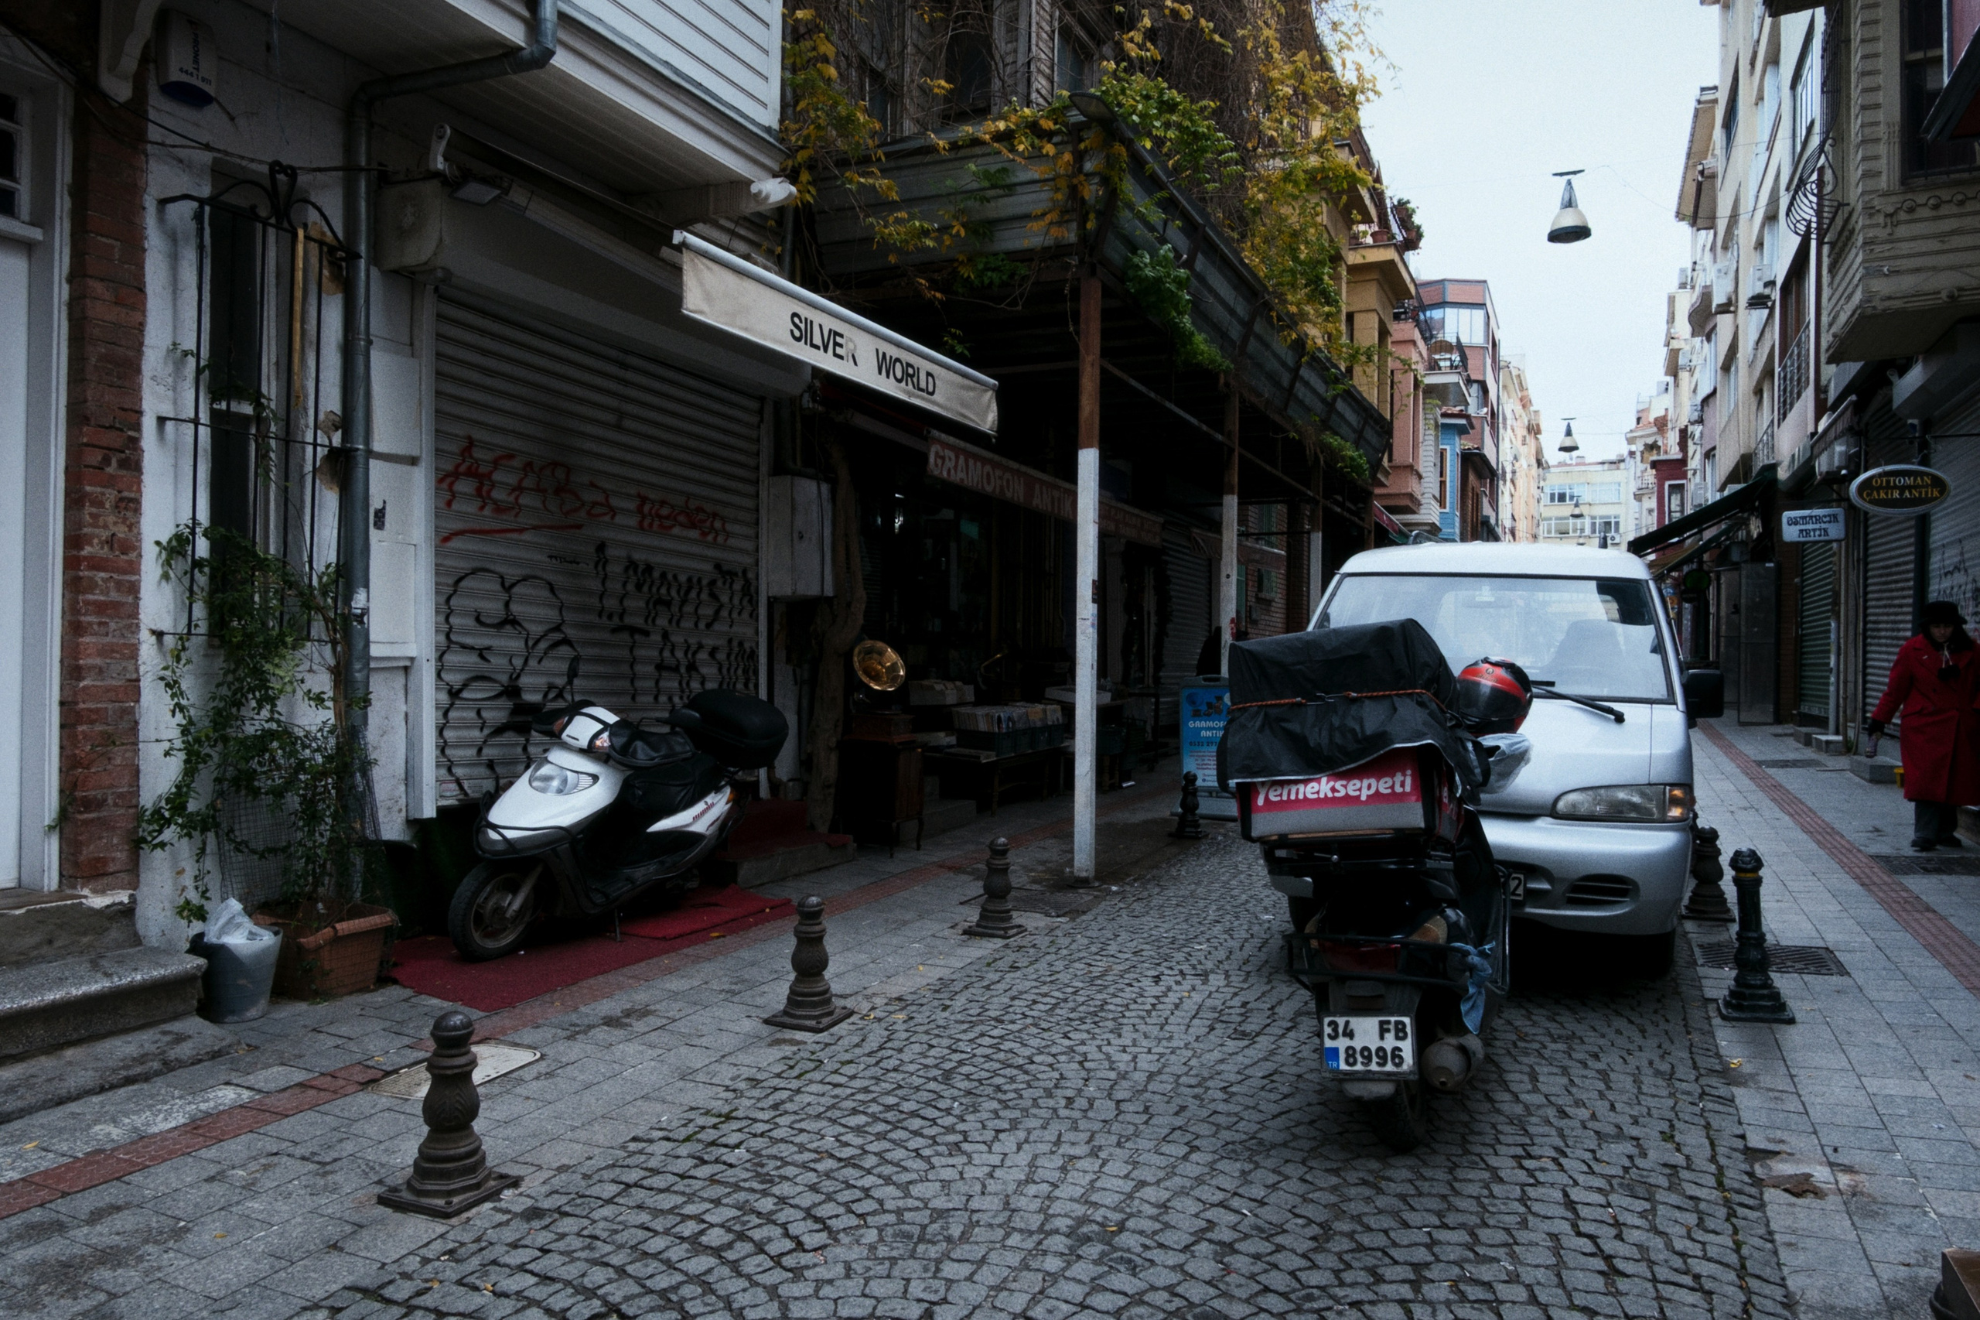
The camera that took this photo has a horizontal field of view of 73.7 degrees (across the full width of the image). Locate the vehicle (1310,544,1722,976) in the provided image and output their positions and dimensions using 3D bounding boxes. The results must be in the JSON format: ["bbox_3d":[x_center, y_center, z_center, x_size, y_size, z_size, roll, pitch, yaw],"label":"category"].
[{"bbox_3d":[2.855,0.383,7.487,1.760,1.970,4.700,1,1,24],"label":"vehicle"}]

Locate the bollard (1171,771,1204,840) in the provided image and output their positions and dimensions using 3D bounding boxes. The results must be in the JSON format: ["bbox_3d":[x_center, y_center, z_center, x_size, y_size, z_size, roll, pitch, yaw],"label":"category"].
[{"bbox_3d":[1.517,1.099,10.094,0.250,0.465,0.250,1,0,24],"label":"bollard"}]

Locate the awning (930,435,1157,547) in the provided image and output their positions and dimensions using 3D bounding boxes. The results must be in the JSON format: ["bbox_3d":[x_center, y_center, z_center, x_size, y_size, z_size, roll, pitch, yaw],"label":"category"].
[{"bbox_3d":[0.766,-1.611,13.469,0.350,0.360,6.567,1,0,24],"label":"awning"}]

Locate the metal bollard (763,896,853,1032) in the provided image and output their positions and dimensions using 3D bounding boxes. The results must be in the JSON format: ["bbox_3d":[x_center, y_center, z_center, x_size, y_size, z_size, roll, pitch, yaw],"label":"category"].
[{"bbox_3d":[-0.706,1.145,5.153,0.250,0.465,0.250,1,0,24],"label":"metal bollard"}]

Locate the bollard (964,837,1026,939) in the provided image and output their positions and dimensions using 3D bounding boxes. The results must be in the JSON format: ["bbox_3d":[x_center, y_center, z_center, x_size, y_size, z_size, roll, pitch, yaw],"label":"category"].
[{"bbox_3d":[0.023,1.130,6.738,0.250,0.465,0.250,1,0,24],"label":"bollard"}]

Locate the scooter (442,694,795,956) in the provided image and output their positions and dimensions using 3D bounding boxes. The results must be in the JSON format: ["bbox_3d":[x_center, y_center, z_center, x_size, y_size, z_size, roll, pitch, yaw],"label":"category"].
[{"bbox_3d":[-1.877,0.775,6.556,0.720,1.130,1.920,5,2,28],"label":"scooter"}]

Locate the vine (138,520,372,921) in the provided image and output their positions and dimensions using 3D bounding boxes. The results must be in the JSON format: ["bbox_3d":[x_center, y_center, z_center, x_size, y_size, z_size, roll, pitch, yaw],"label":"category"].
[{"bbox_3d":[-3.035,0.269,5.457,0.420,1.620,1.020,1,0,24],"label":"vine"}]

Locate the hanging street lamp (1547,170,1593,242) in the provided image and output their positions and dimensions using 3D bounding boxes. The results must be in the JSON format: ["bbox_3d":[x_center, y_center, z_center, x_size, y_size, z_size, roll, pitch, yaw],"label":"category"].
[{"bbox_3d":[6.671,-5.213,15.200,0.450,0.830,0.450,1,0,24],"label":"hanging street lamp"}]

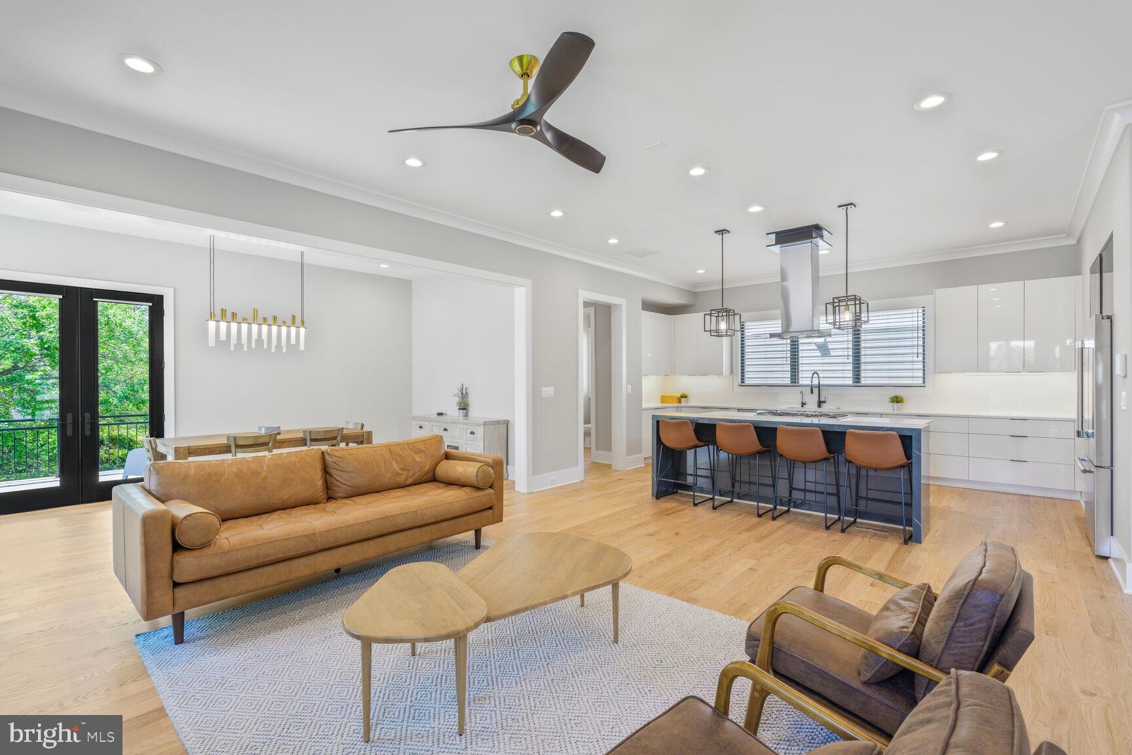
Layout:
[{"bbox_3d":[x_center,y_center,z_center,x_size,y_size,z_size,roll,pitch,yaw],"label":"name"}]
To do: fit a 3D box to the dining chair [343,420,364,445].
[{"bbox_3d":[-2.822,0.980,6.135,0.460,0.840,0.520,0,0,42],"label":"dining chair"}]

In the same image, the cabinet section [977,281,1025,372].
[{"bbox_3d":[5.255,-0.590,6.077,0.419,1.058,0.345,0,0,42],"label":"cabinet section"}]

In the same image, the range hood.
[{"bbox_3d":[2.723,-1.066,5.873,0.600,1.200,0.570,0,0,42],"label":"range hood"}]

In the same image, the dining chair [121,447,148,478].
[{"bbox_3d":[-5.298,1.232,6.357,0.600,0.750,0.580,0,0,42],"label":"dining chair"}]

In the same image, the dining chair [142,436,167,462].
[{"bbox_3d":[-3.572,0.920,4.600,0.460,0.850,0.530,0,0,42],"label":"dining chair"}]

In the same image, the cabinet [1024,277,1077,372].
[{"bbox_3d":[5.750,-0.604,5.993,0.431,1.089,0.360,0,0,42],"label":"cabinet"}]

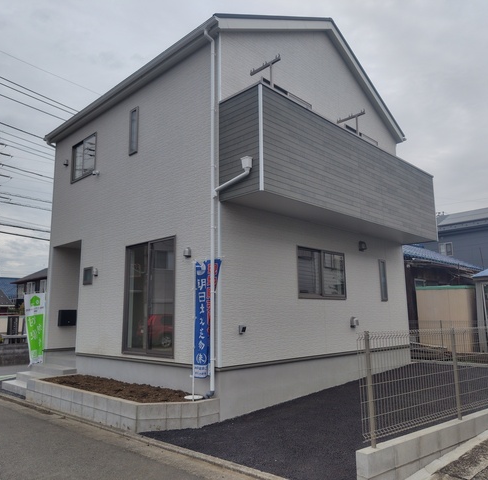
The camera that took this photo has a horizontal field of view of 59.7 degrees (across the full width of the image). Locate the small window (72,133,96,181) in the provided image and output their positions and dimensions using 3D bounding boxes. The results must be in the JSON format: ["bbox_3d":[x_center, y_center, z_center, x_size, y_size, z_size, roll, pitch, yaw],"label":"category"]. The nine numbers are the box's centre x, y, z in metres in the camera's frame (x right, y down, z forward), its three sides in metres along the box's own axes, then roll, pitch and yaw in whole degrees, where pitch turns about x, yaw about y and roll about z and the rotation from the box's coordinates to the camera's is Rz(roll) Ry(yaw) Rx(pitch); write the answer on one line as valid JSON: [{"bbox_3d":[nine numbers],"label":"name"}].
[{"bbox_3d":[-3.919,-1.971,10.445,1.280,0.983,0.100,-10,-14,44],"label":"small window"}]

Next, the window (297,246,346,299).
[{"bbox_3d":[1.565,0.685,8.435,0.100,0.981,1.637,-10,-14,44],"label":"window"}]

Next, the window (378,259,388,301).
[{"bbox_3d":[3.335,0.974,10.196,0.100,0.983,0.317,-10,-14,44],"label":"window"}]

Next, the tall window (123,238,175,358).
[{"bbox_3d":[-1.752,1.052,7.787,1.667,2.069,0.100,-10,-14,44],"label":"tall window"}]

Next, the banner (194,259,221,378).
[{"bbox_3d":[-0.541,1.200,6.412,0.600,1.780,0.100,-10,-14,44],"label":"banner"}]

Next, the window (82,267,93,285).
[{"bbox_3d":[-3.483,0.820,9.563,0.435,0.380,0.100,-10,-14,44],"label":"window"}]

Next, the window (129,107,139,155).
[{"bbox_3d":[-2.265,-2.247,8.828,0.334,0.991,0.100,-10,-14,44],"label":"window"}]

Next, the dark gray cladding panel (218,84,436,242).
[{"bbox_3d":[2.239,-1.102,8.792,0.894,1.666,6.547,-10,-14,44],"label":"dark gray cladding panel"}]

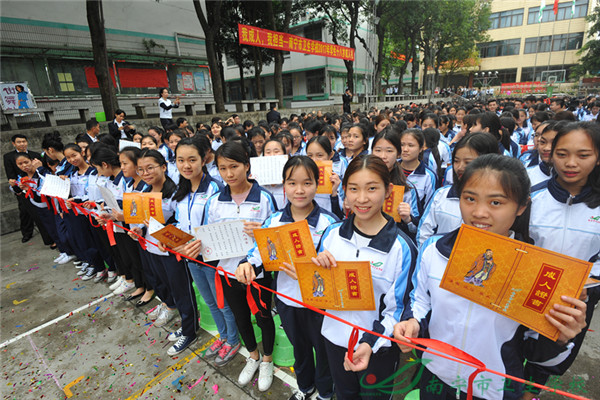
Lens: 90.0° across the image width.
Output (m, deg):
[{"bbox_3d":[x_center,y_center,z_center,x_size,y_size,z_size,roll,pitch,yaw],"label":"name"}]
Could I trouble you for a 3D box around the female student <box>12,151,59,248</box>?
[{"bbox_3d":[-3.700,0.030,4.220,0.520,1.420,0.550,5,21,18],"label":"female student"}]

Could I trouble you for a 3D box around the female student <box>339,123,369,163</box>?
[{"bbox_3d":[0.517,0.102,2.852,0.450,1.610,0.330,8,21,24],"label":"female student"}]

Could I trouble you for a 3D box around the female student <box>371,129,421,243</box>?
[{"bbox_3d":[0.608,0.284,2.254,0.470,1.610,0.400,5,21,18],"label":"female student"}]

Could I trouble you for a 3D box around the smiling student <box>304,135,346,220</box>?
[{"bbox_3d":[0.178,0.332,2.299,0.470,1.590,0.400,3,20,12],"label":"smiling student"}]

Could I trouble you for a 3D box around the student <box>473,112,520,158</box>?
[{"bbox_3d":[1.409,0.184,2.403,0.320,1.620,0.440,-8,18,-14],"label":"student"}]

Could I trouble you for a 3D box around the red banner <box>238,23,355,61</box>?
[{"bbox_3d":[0.480,-7.700,15.040,0.100,0.720,9.100,11,22,38],"label":"red banner"}]

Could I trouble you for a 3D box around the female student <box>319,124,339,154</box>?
[{"bbox_3d":[0.282,0.048,3.098,0.450,1.590,0.330,6,21,20],"label":"female student"}]

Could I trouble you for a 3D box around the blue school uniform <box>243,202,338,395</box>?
[{"bbox_3d":[0.040,0.592,1.678,0.480,1.290,0.370,4,19,23],"label":"blue school uniform"}]

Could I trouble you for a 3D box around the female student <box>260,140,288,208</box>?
[{"bbox_3d":[-0.196,0.291,2.442,0.460,1.560,0.380,7,20,30],"label":"female student"}]

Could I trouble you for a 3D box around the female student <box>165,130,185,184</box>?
[{"bbox_3d":[-1.167,0.100,3.095,0.450,1.580,0.330,1,20,8],"label":"female student"}]

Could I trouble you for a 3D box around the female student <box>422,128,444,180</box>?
[{"bbox_3d":[1.252,0.046,2.968,0.300,1.560,0.440,7,20,28],"label":"female student"}]

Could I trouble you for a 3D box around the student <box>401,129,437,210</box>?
[{"bbox_3d":[0.886,0.210,2.479,0.460,1.580,0.320,10,22,36],"label":"student"}]

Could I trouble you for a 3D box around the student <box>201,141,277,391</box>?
[{"bbox_3d":[-0.322,0.462,1.811,0.480,1.610,0.380,1,20,6],"label":"student"}]

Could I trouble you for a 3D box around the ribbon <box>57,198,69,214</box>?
[{"bbox_3d":[-2.256,0.062,2.850,0.070,0.170,0.040,10,22,36],"label":"ribbon"}]

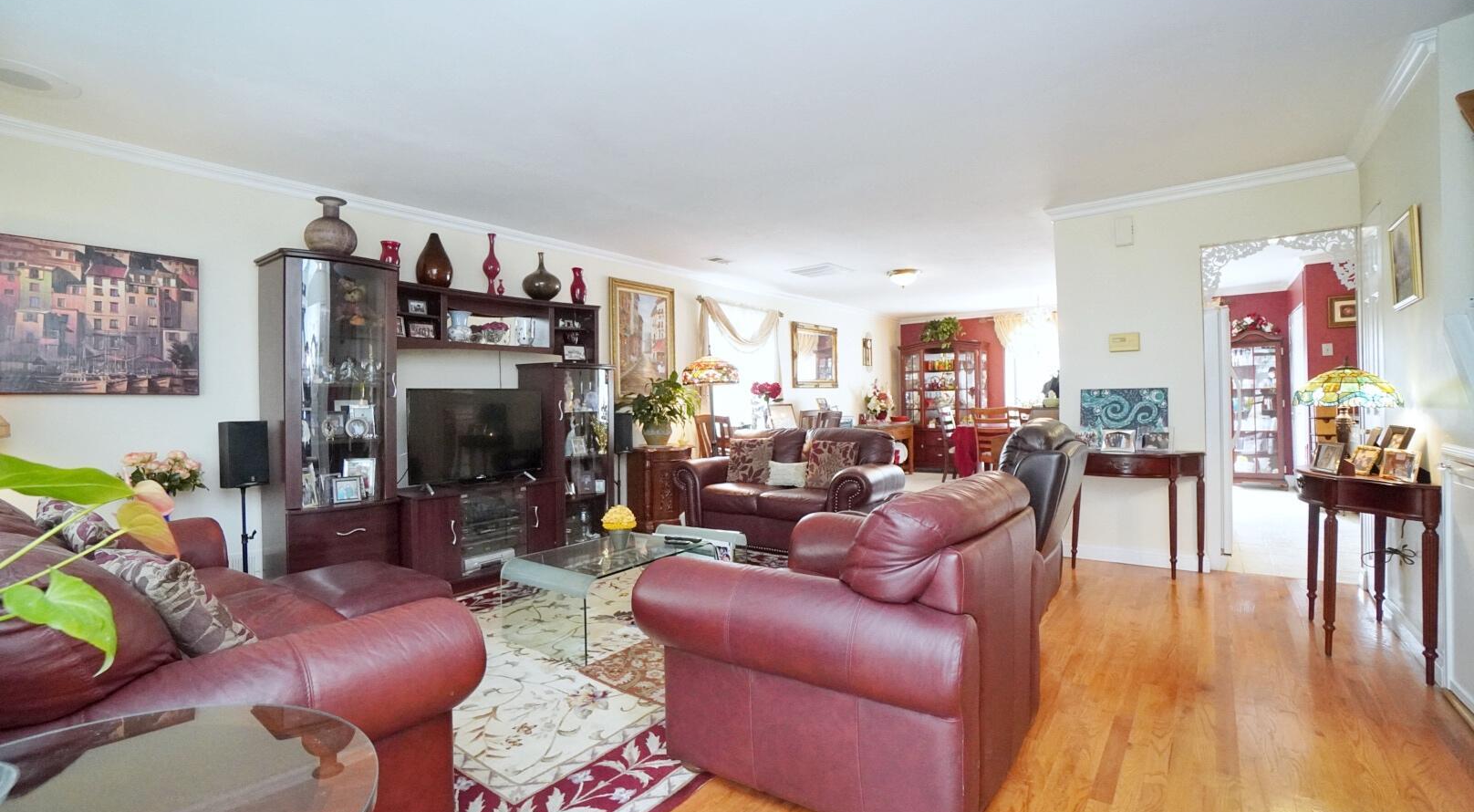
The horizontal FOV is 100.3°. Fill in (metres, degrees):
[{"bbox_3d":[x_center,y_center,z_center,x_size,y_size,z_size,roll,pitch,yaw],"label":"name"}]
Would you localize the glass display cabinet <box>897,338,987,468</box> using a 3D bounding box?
[{"bbox_3d":[3.092,0.032,9.466,1.380,1.930,0.480,-1,1,38],"label":"glass display cabinet"}]

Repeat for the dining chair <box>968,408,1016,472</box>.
[{"bbox_3d":[3.001,0.526,7.148,0.450,0.990,0.500,-1,1,38],"label":"dining chair"}]

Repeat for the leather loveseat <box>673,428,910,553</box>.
[{"bbox_3d":[0.412,0.653,4.986,1.810,0.900,0.880,-1,0,37],"label":"leather loveseat"}]

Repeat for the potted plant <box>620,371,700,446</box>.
[{"bbox_3d":[-0.691,0.027,5.551,0.620,0.680,0.660,-1,1,0],"label":"potted plant"}]

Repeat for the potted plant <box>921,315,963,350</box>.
[{"bbox_3d":[2.997,-1.071,9.079,0.620,0.500,0.550,-1,0,37],"label":"potted plant"}]

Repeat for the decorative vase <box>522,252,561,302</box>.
[{"bbox_3d":[-1.454,-0.950,4.580,0.290,0.387,0.290,-1,1,38],"label":"decorative vase"}]

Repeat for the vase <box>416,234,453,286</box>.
[{"bbox_3d":[-1.948,-0.929,3.943,0.205,0.365,0.205,-1,0,37],"label":"vase"}]

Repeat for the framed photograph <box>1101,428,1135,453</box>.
[{"bbox_3d":[2.450,0.224,3.951,0.185,0.150,0.060,-2,0,38],"label":"framed photograph"}]

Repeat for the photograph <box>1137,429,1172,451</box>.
[{"bbox_3d":[2.624,0.214,3.853,0.190,0.150,0.050,-2,0,38],"label":"photograph"}]

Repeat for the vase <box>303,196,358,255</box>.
[{"bbox_3d":[-2.275,-0.971,3.430,0.250,0.365,0.250,-2,0,38],"label":"vase"}]

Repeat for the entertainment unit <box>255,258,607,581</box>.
[{"bbox_3d":[-1.749,0.177,4.059,0.450,1.955,2.200,-2,0,38],"label":"entertainment unit"}]

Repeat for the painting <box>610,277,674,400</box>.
[{"bbox_3d":[-0.840,-0.562,5.571,0.050,1.090,0.750,-2,0,38],"label":"painting"}]

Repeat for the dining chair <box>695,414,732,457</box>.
[{"bbox_3d":[-0.050,0.597,6.207,0.500,0.990,0.450,-1,1,38],"label":"dining chair"}]

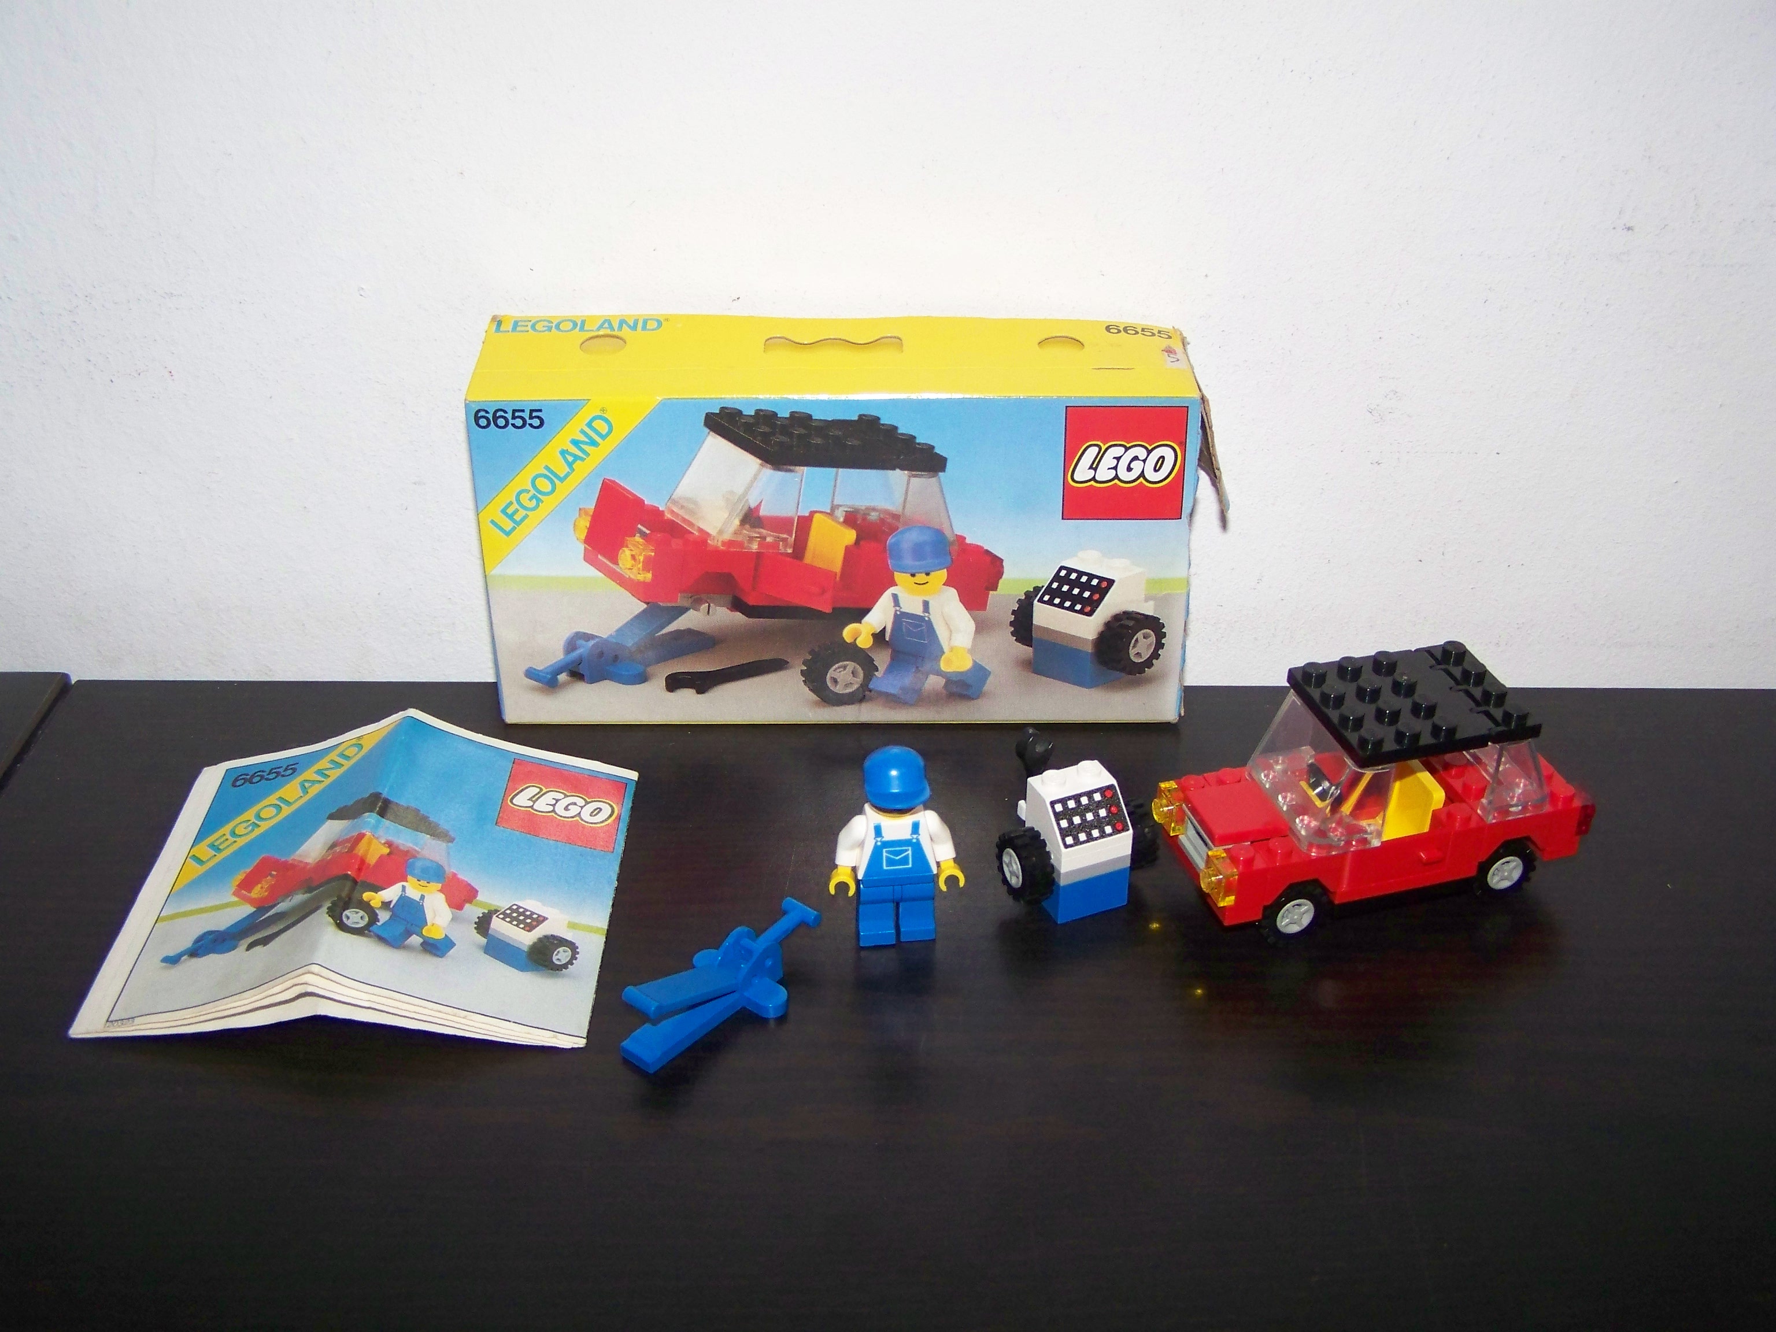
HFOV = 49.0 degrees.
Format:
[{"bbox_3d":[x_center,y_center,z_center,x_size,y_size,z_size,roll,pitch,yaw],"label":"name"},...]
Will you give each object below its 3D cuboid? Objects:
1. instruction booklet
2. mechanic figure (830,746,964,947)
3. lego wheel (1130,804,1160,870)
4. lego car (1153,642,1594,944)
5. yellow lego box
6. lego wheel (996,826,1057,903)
[{"bbox_3d":[-0.105,0.040,0.397,0.098,0.017,0.086,1,33,0],"label":"instruction booklet"},{"bbox_3d":[0.002,0.036,0.380,0.027,0.043,0.015,-5,34,-8],"label":"mechanic figure"},{"bbox_3d":[0.049,0.036,0.403,0.006,0.015,0.015,-13,36,-20],"label":"lego wheel"},{"bbox_3d":[0.101,0.024,0.401,0.085,0.043,0.037,-9,34,-14],"label":"lego car"},{"bbox_3d":[-0.011,-0.033,0.450,0.156,0.083,0.042,0,33,-1],"label":"yellow lego box"},{"bbox_3d":[0.028,0.041,0.395,0.006,0.015,0.015,-13,36,-20],"label":"lego wheel"}]

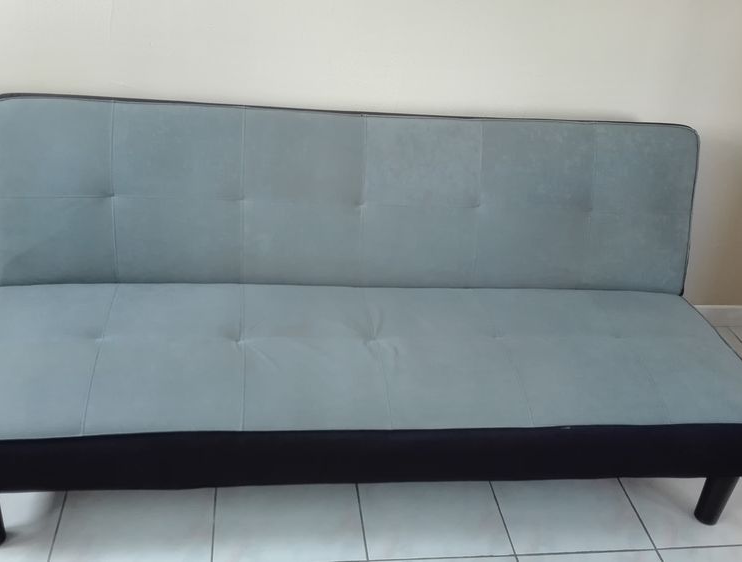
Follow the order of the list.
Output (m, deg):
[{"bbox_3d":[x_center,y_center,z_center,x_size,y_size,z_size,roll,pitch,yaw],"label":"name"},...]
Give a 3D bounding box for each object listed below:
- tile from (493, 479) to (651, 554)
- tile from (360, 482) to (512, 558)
[{"bbox_3d":[0.473,0.535,1.757,0.335,0.010,0.312,1,33,-8],"label":"tile"},{"bbox_3d":[0.141,0.531,1.712,0.335,0.010,0.312,1,33,-8],"label":"tile"}]

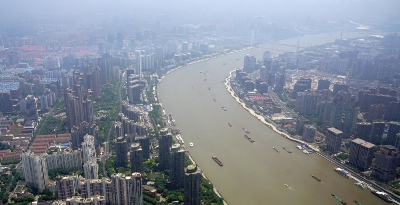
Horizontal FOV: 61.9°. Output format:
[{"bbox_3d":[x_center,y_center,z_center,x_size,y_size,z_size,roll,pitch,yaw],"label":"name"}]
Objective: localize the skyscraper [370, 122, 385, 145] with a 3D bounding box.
[{"bbox_3d":[627.350,110.070,1172.720,33.890,85.470,16.950,1,17,2],"label":"skyscraper"}]

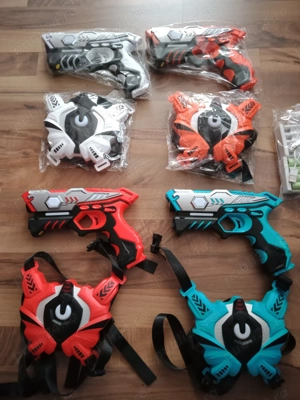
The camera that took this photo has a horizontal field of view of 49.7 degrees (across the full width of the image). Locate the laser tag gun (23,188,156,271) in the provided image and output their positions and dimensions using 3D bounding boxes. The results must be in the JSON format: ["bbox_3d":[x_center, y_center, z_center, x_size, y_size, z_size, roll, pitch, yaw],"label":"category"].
[{"bbox_3d":[-0.109,0.051,0.587,0.227,0.046,0.152,-3,73,0],"label":"laser tag gun"}]

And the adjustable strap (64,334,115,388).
[{"bbox_3d":[-0.099,0.264,0.532,0.078,0.035,0.080,0,73,1],"label":"adjustable strap"}]

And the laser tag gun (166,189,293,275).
[{"bbox_3d":[0.139,0.053,0.583,0.226,0.045,0.153,0,74,1],"label":"laser tag gun"}]

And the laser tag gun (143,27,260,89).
[{"bbox_3d":[0.107,-0.308,0.689,0.225,0.050,0.173,1,74,1],"label":"laser tag gun"}]

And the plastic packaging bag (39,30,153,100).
[{"bbox_3d":[-0.111,-0.291,0.689,0.217,0.050,0.169,2,74,2],"label":"plastic packaging bag"}]

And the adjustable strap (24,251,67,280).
[{"bbox_3d":[-0.185,0.116,0.575,0.070,0.040,0.052,0,73,1],"label":"adjustable strap"}]

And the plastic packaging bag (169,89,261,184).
[{"bbox_3d":[0.120,-0.129,0.632,0.175,0.055,0.198,1,74,1],"label":"plastic packaging bag"}]

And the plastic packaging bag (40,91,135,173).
[{"bbox_3d":[-0.121,-0.139,0.641,0.172,0.055,0.177,2,74,2],"label":"plastic packaging bag"}]

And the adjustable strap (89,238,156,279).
[{"bbox_3d":[-0.049,0.104,0.581,0.120,0.030,0.071,0,73,1],"label":"adjustable strap"}]

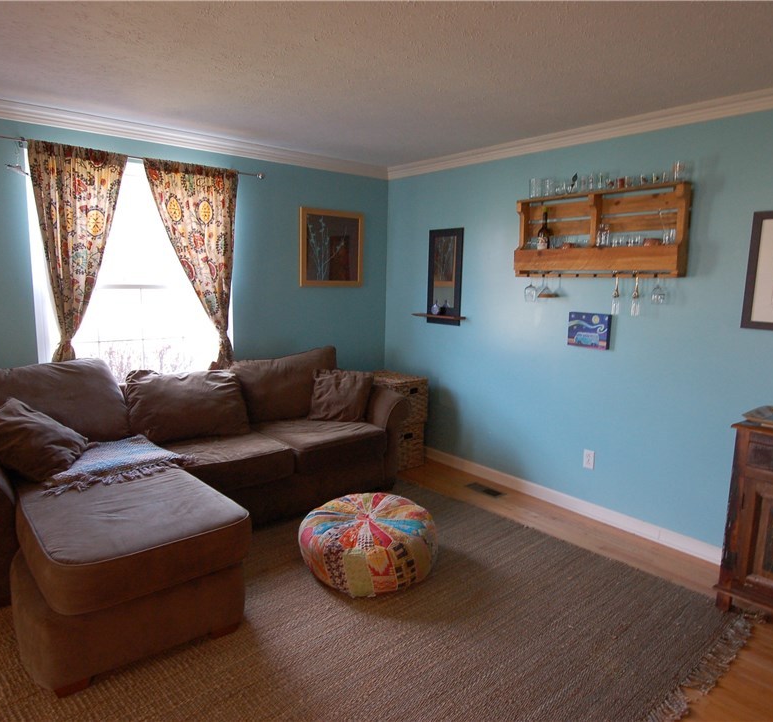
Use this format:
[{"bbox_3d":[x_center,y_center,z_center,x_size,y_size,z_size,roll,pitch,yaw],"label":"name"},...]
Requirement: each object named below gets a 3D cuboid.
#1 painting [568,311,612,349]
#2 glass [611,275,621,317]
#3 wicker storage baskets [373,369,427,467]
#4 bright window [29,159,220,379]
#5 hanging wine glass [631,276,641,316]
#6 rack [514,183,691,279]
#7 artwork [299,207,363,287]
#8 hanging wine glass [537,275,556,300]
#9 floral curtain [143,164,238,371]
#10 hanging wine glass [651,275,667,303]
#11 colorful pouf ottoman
[{"bbox_3d":[1.222,-0.183,3.455,0.036,0.203,0.254,-6,11,-39],"label":"painting"},{"bbox_3d":[1.298,-0.381,3.235,0.058,0.245,0.058,-6,11,-39],"label":"glass"},{"bbox_3d":[0.005,0.479,4.774,0.380,0.713,0.570,-6,11,-40],"label":"wicker storage baskets"},{"bbox_3d":[-1.615,-0.497,3.805,1.250,1.560,0.090,-6,11,-40],"label":"bright window"},{"bbox_3d":[1.372,-0.366,3.147,0.058,0.245,0.058,-6,11,-39],"label":"hanging wine glass"},{"bbox_3d":[1.207,-0.730,3.338,0.125,0.491,1.025,-6,11,-39],"label":"rack"},{"bbox_3d":[-0.439,-0.908,4.692,0.610,0.603,0.030,-6,11,-40],"label":"artwork"},{"bbox_3d":[1.003,-0.473,3.581,0.112,0.168,0.112,-6,11,-39],"label":"hanging wine glass"},{"bbox_3d":[-1.306,-0.604,3.927,0.635,1.425,0.100,-6,11,-40],"label":"floral curtain"},{"bbox_3d":[1.529,-0.406,3.216,0.080,0.179,0.080,-6,11,-40],"label":"hanging wine glass"},{"bbox_3d":[-0.091,0.922,2.939,0.692,0.360,0.692,1,9,0],"label":"colorful pouf ottoman"}]

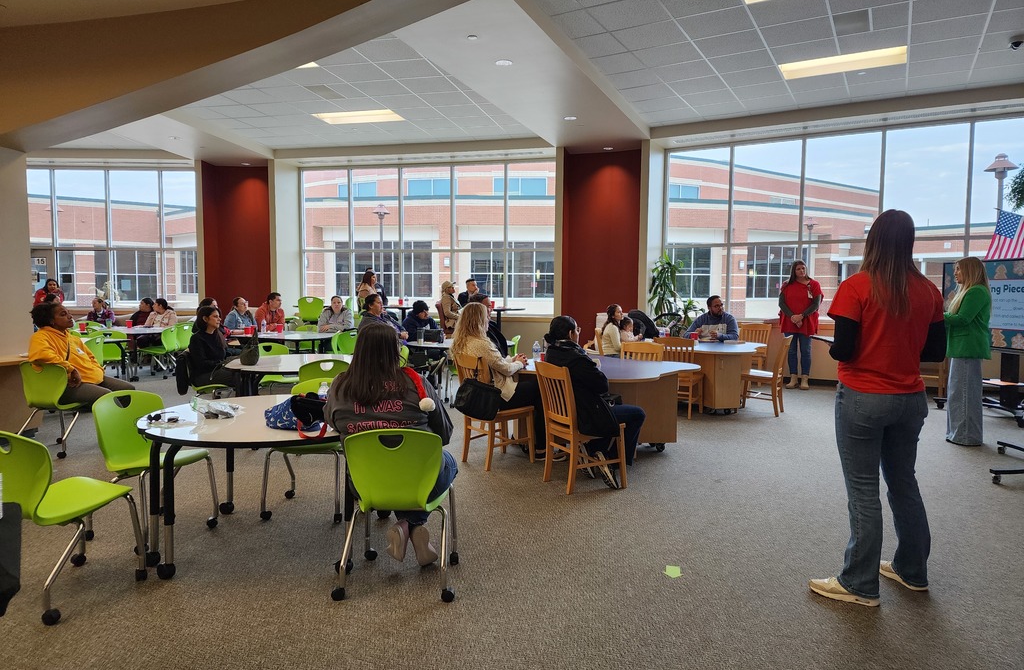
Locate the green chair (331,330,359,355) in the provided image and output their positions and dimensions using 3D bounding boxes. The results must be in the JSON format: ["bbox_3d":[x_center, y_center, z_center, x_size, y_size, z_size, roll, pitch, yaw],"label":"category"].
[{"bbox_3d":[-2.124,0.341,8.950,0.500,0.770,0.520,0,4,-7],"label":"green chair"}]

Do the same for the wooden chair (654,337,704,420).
[{"bbox_3d":[1.804,0.442,7.309,0.439,0.848,0.480,4,5,35],"label":"wooden chair"}]

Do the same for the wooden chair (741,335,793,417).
[{"bbox_3d":[2.763,0.434,7.475,0.510,0.845,0.445,3,5,31],"label":"wooden chair"}]

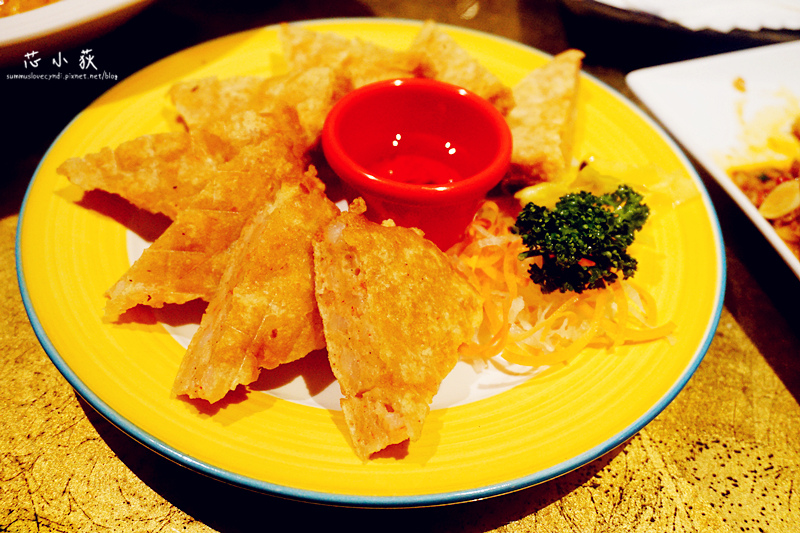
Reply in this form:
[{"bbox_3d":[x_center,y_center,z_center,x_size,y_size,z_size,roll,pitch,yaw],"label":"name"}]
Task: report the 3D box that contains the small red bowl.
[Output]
[{"bbox_3d":[0.007,-0.041,0.373,0.077,0.041,0.077,2,45,-2],"label":"small red bowl"}]

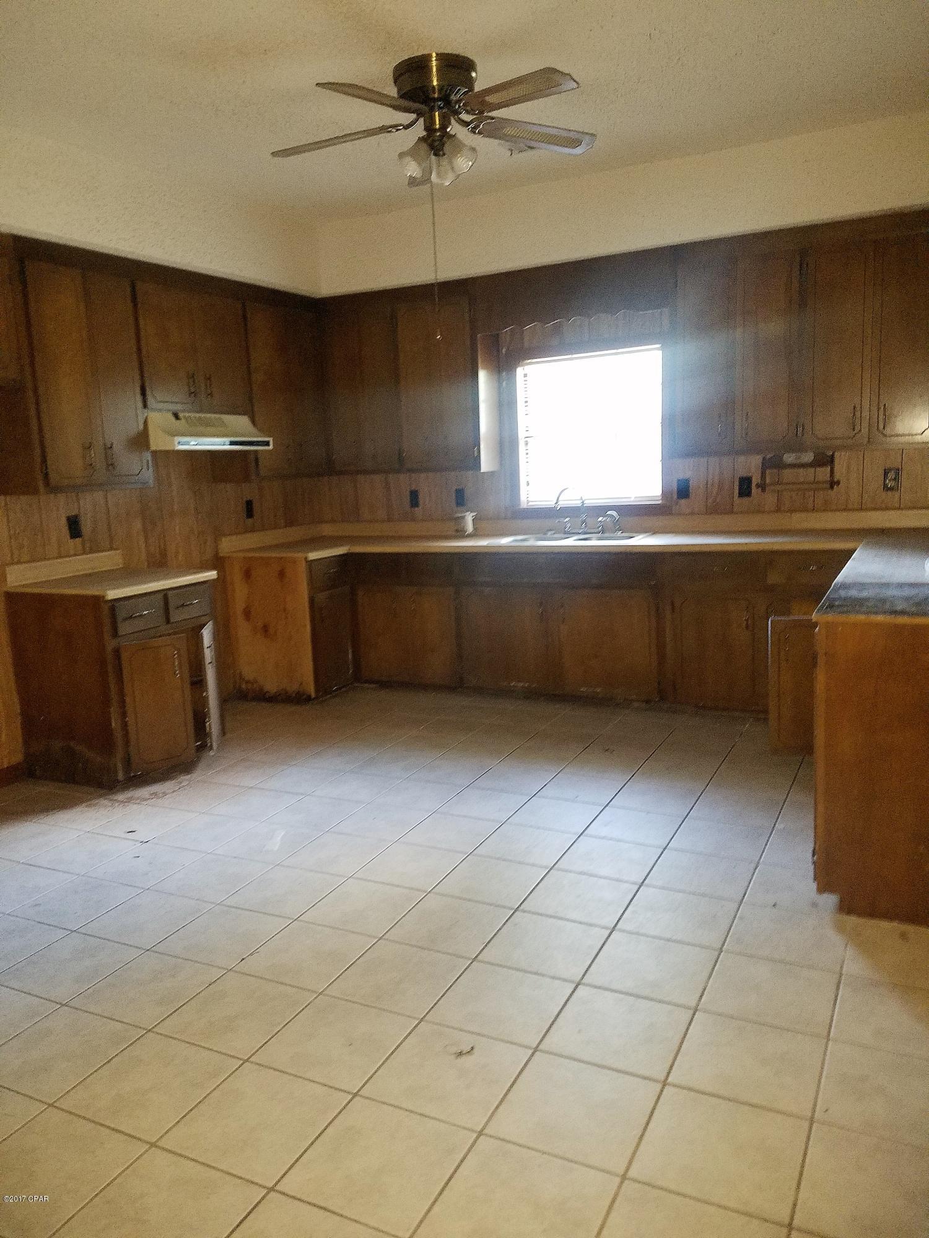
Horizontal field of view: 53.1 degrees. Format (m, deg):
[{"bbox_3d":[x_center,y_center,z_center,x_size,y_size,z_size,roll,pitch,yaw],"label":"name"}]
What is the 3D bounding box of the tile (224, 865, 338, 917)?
[{"bbox_3d":[-0.597,0.916,3.115,0.306,0.010,0.304,2,11,26],"label":"tile"}]

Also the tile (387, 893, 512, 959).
[{"bbox_3d":[-0.042,0.936,2.844,0.306,0.010,0.304,2,11,26],"label":"tile"}]

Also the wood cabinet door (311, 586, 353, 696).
[{"bbox_3d":[-0.822,0.132,5.758,0.022,0.607,0.407,2,11,26],"label":"wood cabinet door"}]

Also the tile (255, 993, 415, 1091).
[{"bbox_3d":[-0.314,1.042,2.295,0.305,0.010,0.305,2,11,26],"label":"tile"}]

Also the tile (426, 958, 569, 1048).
[{"bbox_3d":[0.102,0.999,2.423,0.302,0.010,0.302,2,11,26],"label":"tile"}]

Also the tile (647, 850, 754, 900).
[{"bbox_3d":[0.789,0.858,3.100,0.305,0.010,0.305,2,11,26],"label":"tile"}]

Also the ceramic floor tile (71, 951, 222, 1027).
[{"bbox_3d":[-0.866,1.016,2.557,0.302,0.010,0.302,2,11,26],"label":"ceramic floor tile"}]

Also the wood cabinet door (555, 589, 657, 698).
[{"bbox_3d":[0.798,0.138,5.215,0.582,0.616,0.022,2,11,26],"label":"wood cabinet door"}]

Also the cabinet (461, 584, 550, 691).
[{"bbox_3d":[0.360,0.087,5.752,0.598,0.651,0.550,2,10,26],"label":"cabinet"}]

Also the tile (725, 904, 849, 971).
[{"bbox_3d":[0.930,0.919,2.691,0.305,0.010,0.305,2,11,26],"label":"tile"}]

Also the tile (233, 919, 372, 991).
[{"bbox_3d":[-0.455,0.977,2.693,0.303,0.010,0.303,2,10,26],"label":"tile"}]

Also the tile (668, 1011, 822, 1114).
[{"bbox_3d":[0.656,1.022,2.151,0.302,0.010,0.302,2,11,26],"label":"tile"}]

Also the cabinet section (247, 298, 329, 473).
[{"bbox_3d":[-1.080,-1.381,5.744,0.022,0.984,0.707,2,10,26],"label":"cabinet section"}]

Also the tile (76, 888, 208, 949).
[{"bbox_3d":[-1.007,0.953,2.966,0.302,0.010,0.302,2,11,26],"label":"tile"}]

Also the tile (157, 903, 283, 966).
[{"bbox_3d":[-0.731,0.966,2.828,0.303,0.010,0.303,2,10,26],"label":"tile"}]

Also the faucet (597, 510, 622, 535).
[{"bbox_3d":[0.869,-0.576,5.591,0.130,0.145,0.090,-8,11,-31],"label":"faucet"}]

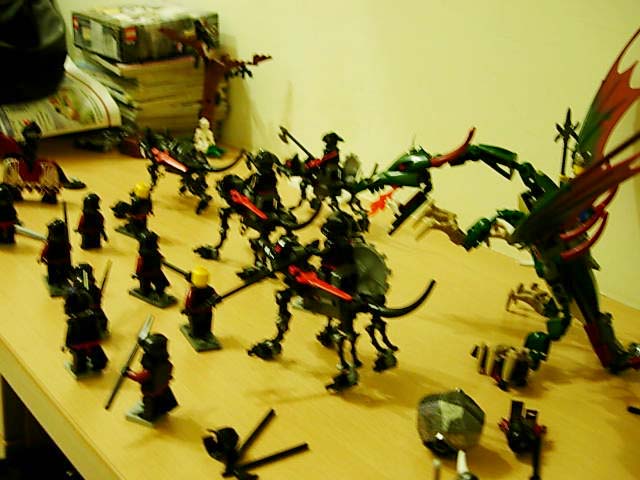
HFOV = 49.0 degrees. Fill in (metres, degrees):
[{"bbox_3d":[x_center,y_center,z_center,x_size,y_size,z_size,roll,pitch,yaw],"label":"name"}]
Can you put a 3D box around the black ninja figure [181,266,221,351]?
[{"bbox_3d":[-0.071,0.040,0.421,0.024,0.044,0.026,-12,30,-32],"label":"black ninja figure"}]

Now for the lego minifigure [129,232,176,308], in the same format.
[{"bbox_3d":[-0.110,0.019,0.460,0.026,0.046,0.025,24,31,36],"label":"lego minifigure"}]

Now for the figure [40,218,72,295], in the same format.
[{"bbox_3d":[-0.176,0.010,0.467,0.025,0.046,0.026,-8,27,-25],"label":"figure"}]

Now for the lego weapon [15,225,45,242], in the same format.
[{"bbox_3d":[-0.210,-0.004,0.513,0.039,0.005,0.003,17,27,18],"label":"lego weapon"}]

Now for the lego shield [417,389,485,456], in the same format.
[{"bbox_3d":[0.064,0.088,0.342,0.030,0.010,0.029,10,63,13],"label":"lego shield"}]

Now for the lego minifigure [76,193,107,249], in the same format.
[{"bbox_3d":[-0.172,-0.015,0.526,0.025,0.043,0.016,-8,27,-25],"label":"lego minifigure"}]

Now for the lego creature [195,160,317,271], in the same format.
[{"bbox_3d":[-0.048,-0.024,0.507,0.112,0.093,0.045,22,30,33],"label":"lego creature"}]

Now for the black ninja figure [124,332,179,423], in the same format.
[{"bbox_3d":[-0.084,0.069,0.354,0.026,0.046,0.025,21,29,31],"label":"black ninja figure"}]

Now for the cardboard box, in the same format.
[{"bbox_3d":[-0.194,-0.234,0.790,0.085,0.036,0.133,22,30,34],"label":"cardboard box"}]

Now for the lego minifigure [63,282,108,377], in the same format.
[{"bbox_3d":[-0.130,0.051,0.386,0.025,0.046,0.026,-14,30,-34],"label":"lego minifigure"}]

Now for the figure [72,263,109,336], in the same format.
[{"bbox_3d":[-0.138,0.035,0.418,0.025,0.046,0.025,-14,30,-34],"label":"figure"}]

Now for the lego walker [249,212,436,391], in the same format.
[{"bbox_3d":[0.008,0.031,0.394,0.114,0.097,0.046,18,28,27],"label":"lego walker"}]

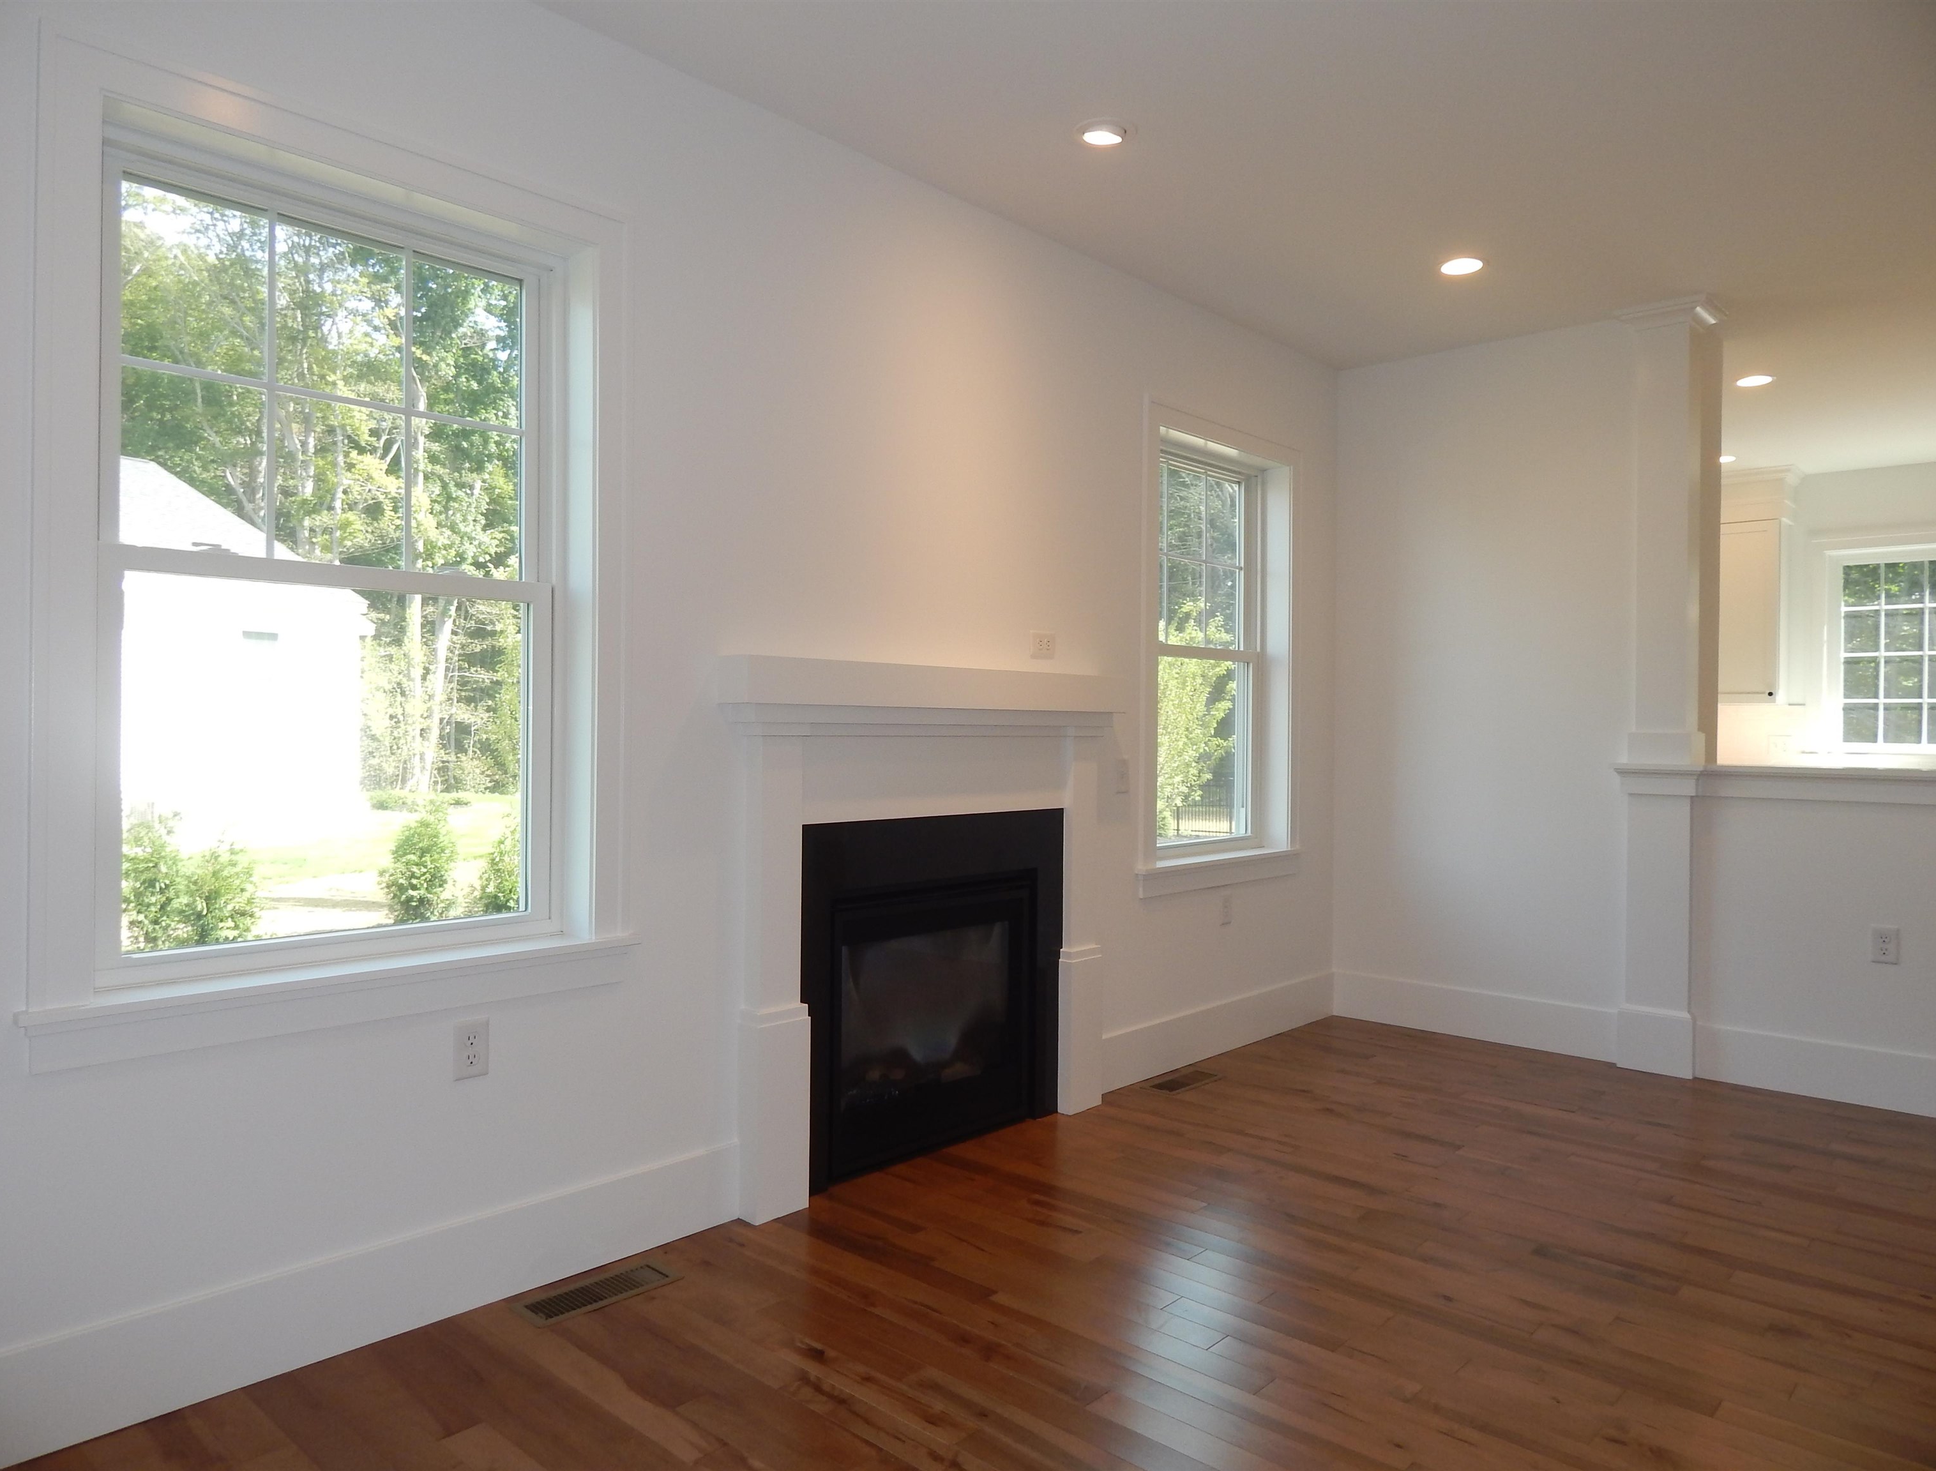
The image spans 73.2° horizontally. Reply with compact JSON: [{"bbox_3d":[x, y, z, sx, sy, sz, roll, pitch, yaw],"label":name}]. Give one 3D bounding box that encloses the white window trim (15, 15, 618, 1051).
[{"bbox_3d":[-1.130,-0.293,2.493,0.084,1.670,1.134,1,0,42],"label":"white window trim"}]

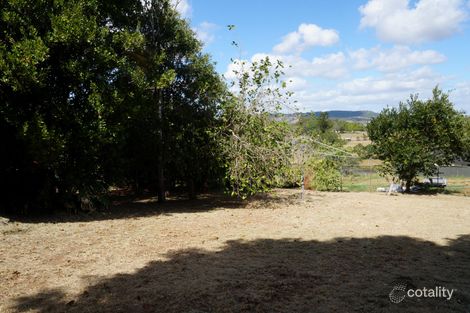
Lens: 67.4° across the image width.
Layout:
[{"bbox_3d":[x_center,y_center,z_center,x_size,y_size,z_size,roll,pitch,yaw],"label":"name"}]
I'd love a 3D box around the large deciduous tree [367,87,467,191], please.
[{"bbox_3d":[8.200,-0.800,16.000,4.300,4.800,4.100,0,6,0],"label":"large deciduous tree"}]

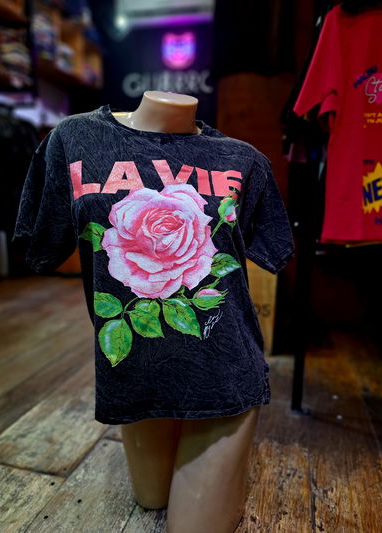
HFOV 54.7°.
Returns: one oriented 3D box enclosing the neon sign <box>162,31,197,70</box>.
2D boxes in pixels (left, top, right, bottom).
[{"bbox_3d":[-0.112,-1.937,3.300,0.300,0.290,0.050,3,10,12],"label":"neon sign"}]

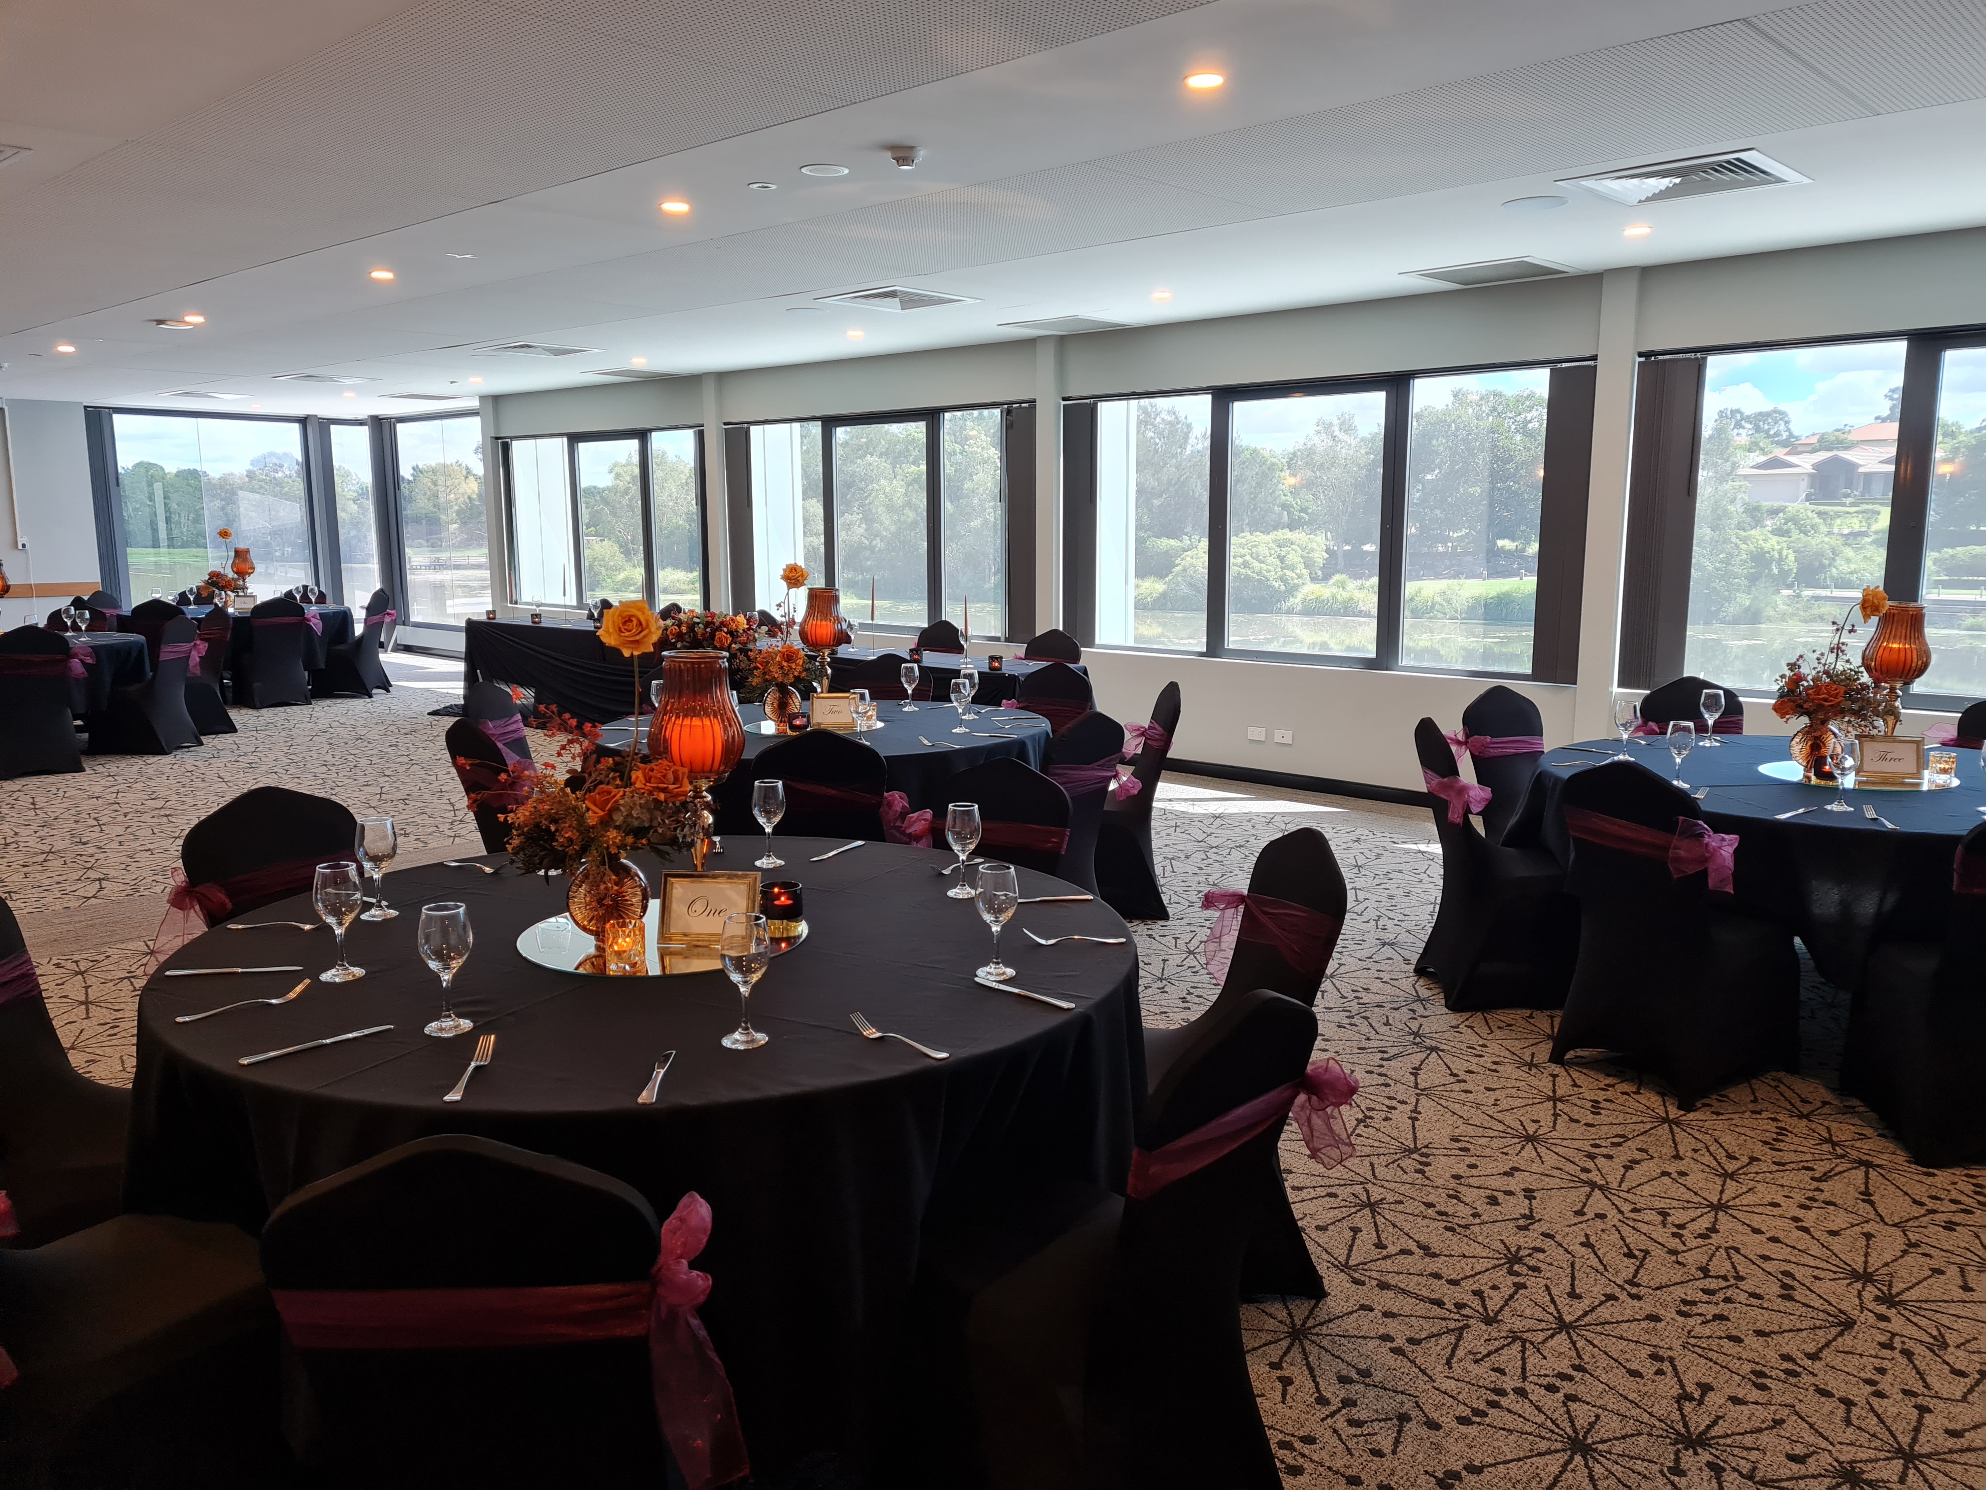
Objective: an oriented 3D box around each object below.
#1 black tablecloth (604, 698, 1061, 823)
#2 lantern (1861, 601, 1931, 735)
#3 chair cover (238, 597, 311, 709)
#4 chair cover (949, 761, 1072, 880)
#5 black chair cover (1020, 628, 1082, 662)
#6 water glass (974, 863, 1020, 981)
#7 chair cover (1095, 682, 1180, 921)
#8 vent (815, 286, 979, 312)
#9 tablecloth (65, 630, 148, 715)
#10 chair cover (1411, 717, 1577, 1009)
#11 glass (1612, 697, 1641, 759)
[{"bbox_3d":[-0.705,0.204,6.016,1.900,0.580,1.900,-1,9,-7],"label":"black tablecloth"},{"bbox_3d":[2.880,-0.180,4.752,0.190,0.535,0.190,5,10,31],"label":"lantern"},{"bbox_3d":[-6.213,-0.804,12.773,0.570,0.920,0.450,7,11,40],"label":"chair cover"},{"bbox_3d":[-0.088,0.529,3.977,0.450,0.920,0.570,4,10,25],"label":"chair cover"},{"bbox_3d":[0.173,-0.202,8.599,0.450,0.910,0.580,8,12,43],"label":"black chair cover"},{"bbox_3d":[0.008,0.313,2.658,0.080,0.198,0.080,0,9,0],"label":"water glass"},{"bbox_3d":[0.440,0.199,5.973,0.580,0.910,0.450,0,9,-1],"label":"chair cover"},{"bbox_3d":[-0.501,-2.397,8.004,0.650,0.050,0.650,8,12,43],"label":"vent"},{"bbox_3d":[-6.822,-0.437,10.350,1.870,0.600,1.870,0,9,0],"label":"tablecloth"},{"bbox_3d":[1.757,0.372,4.946,0.570,0.920,0.450,0,9,3],"label":"chair cover"},{"bbox_3d":[2.122,-0.050,4.990,0.080,0.198,0.080,8,12,43],"label":"glass"}]

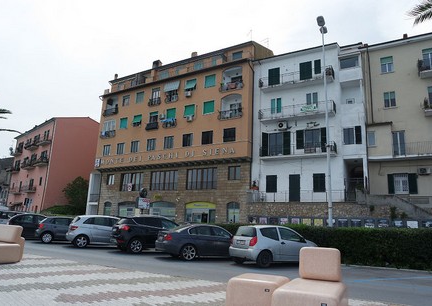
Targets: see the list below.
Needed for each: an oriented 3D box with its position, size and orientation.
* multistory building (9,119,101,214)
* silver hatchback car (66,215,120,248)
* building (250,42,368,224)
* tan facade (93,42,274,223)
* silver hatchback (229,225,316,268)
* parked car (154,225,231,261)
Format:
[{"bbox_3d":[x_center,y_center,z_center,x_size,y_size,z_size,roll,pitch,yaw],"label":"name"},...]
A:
[{"bbox_3d":[-27.168,3.451,53.771,17.972,16.300,10.500,-8,-16,41],"label":"multistory building"},{"bbox_3d":[-5.751,4.211,16.563,4.270,1.600,1.780,10,-14,-31],"label":"silver hatchback car"},{"bbox_3d":[10.394,-0.613,31.844,10.023,18.000,11.000,-4,-13,27],"label":"building"},{"bbox_3d":[-3.168,-0.390,40.631,22.363,21.100,12.000,-4,-13,29],"label":"tan facade"},{"bbox_3d":[2.424,3.706,12.332,3.670,1.460,1.660,10,-15,-31],"label":"silver hatchback"},{"bbox_3d":[-0.283,3.849,13.425,4.520,1.420,1.820,9,-14,-27],"label":"parked car"}]

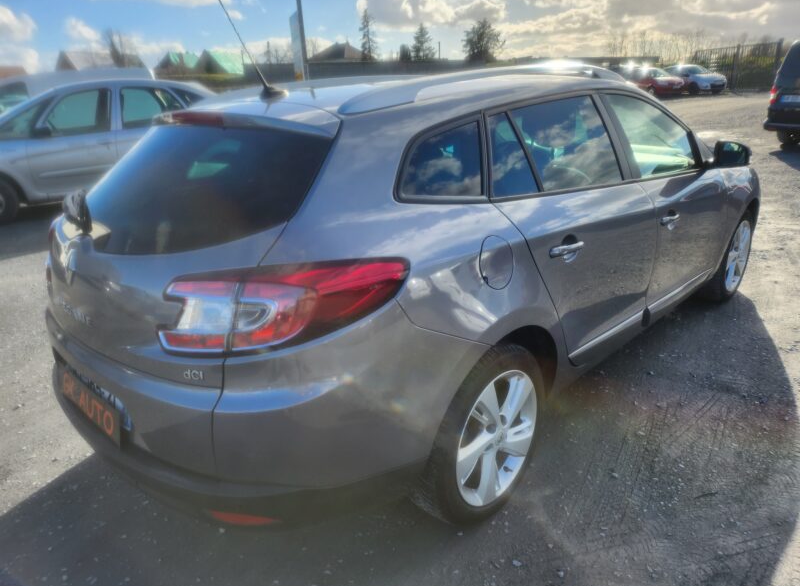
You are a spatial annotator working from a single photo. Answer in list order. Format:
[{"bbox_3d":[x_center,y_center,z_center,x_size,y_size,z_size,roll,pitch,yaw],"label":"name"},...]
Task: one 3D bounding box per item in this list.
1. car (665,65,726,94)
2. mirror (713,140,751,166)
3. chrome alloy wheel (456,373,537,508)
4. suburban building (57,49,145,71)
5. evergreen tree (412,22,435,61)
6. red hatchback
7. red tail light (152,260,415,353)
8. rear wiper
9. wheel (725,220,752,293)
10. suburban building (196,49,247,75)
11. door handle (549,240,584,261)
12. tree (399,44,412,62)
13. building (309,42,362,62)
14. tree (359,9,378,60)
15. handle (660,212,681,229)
[{"bbox_3d":[16.490,-12.106,31.463,1.730,1.490,4.050,-8,22,-16],"label":"car"},{"bbox_3d":[1.681,-0.701,2.799,0.120,0.135,0.190,-18,26,-36],"label":"mirror"},{"bbox_3d":[0.292,0.480,1.936,0.170,0.470,0.470,18,28,42],"label":"chrome alloy wheel"},{"bbox_3d":[-41.460,-30.545,77.658,9.800,6.200,7.000,-20,28,-39],"label":"suburban building"},{"bbox_3d":[3.118,-29.418,69.081,3.300,7.265,3.300,-2,21,0],"label":"evergreen tree"},{"bbox_3d":[12.970,-11.414,30.087,1.680,1.430,3.950,-16,25,-32],"label":"red hatchback"},{"bbox_3d":[-0.272,0.024,1.361,0.570,0.185,0.190,-4,21,-4],"label":"red tail light"},{"bbox_3d":[-1.003,-0.259,1.731,0.075,0.115,0.310,-13,24,-26],"label":"rear wiper"},{"bbox_3d":[2.191,-0.257,3.714,0.470,0.470,0.170,-20,28,-40],"label":"wheel"},{"bbox_3d":[-24.764,-30.977,77.731,7.000,5.800,7.500,8,23,23],"label":"suburban building"},{"bbox_3d":[0.594,-0.158,1.960,0.050,0.043,0.215,18,29,42],"label":"door handle"},{"bbox_3d":[0.516,-21.233,52.000,1.500,4.400,1.500,-2,21,0],"label":"tree"},{"bbox_3d":[-8.045,-30.354,75.000,9.000,6.300,8.500,9,23,27],"label":"building"},{"bbox_3d":[-3.769,-30.084,68.722,2.600,9.241,2.600,-2,21,0],"label":"tree"},{"bbox_3d":[1.232,-0.336,2.529,0.050,0.060,0.210,18,28,42],"label":"handle"}]

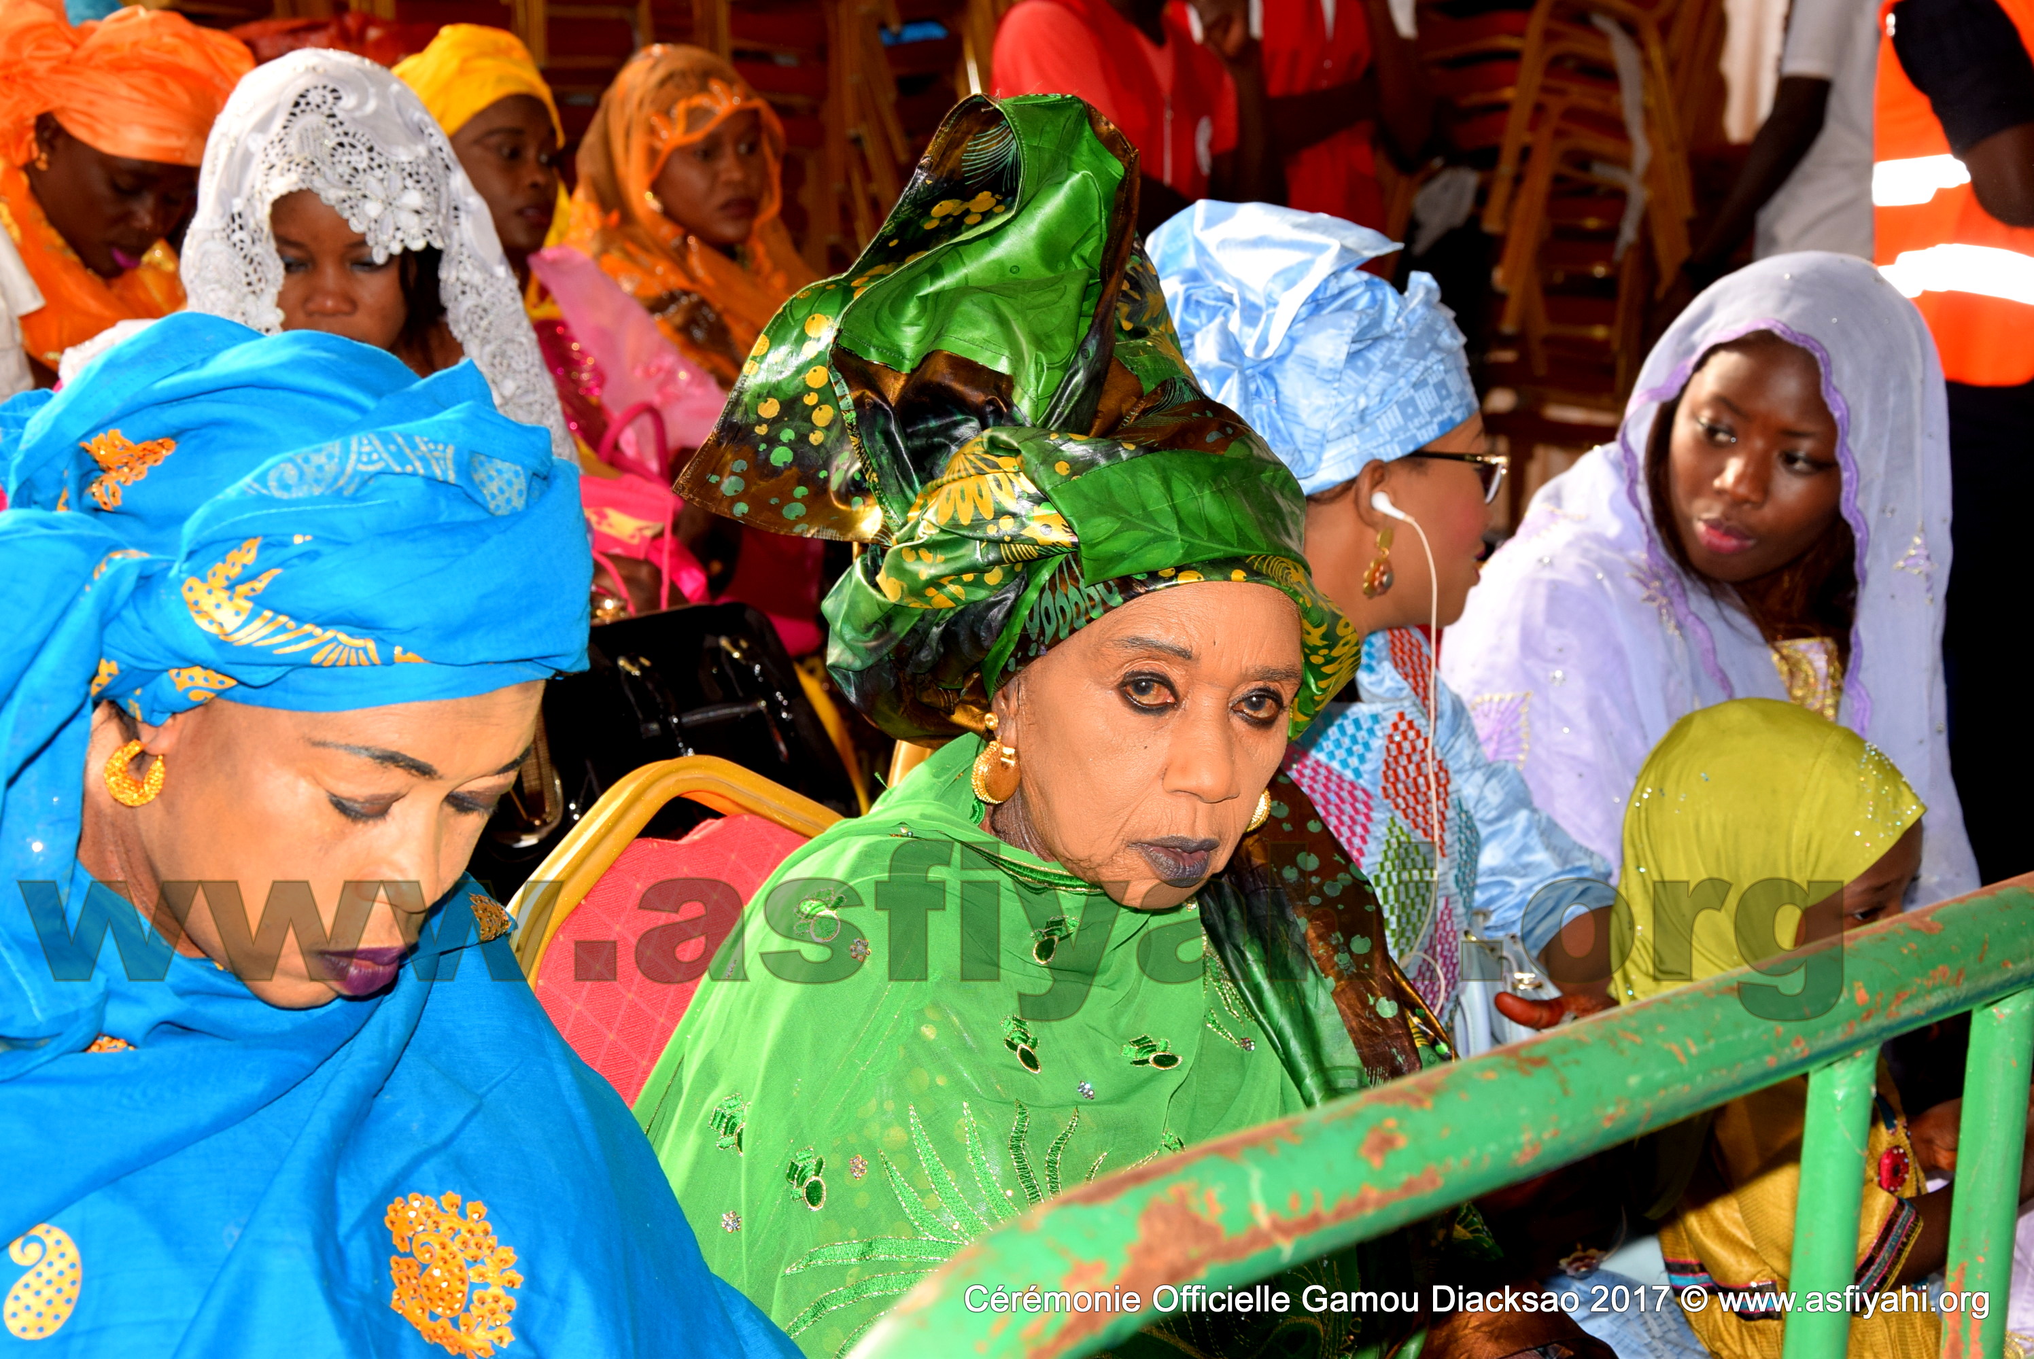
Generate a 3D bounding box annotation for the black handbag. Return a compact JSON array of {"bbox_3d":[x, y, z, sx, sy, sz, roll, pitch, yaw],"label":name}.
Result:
[{"bbox_3d":[-0.300,0.070,3.100,0.320,0.240,0.150,-7,-10,-31],"label":"black handbag"}]

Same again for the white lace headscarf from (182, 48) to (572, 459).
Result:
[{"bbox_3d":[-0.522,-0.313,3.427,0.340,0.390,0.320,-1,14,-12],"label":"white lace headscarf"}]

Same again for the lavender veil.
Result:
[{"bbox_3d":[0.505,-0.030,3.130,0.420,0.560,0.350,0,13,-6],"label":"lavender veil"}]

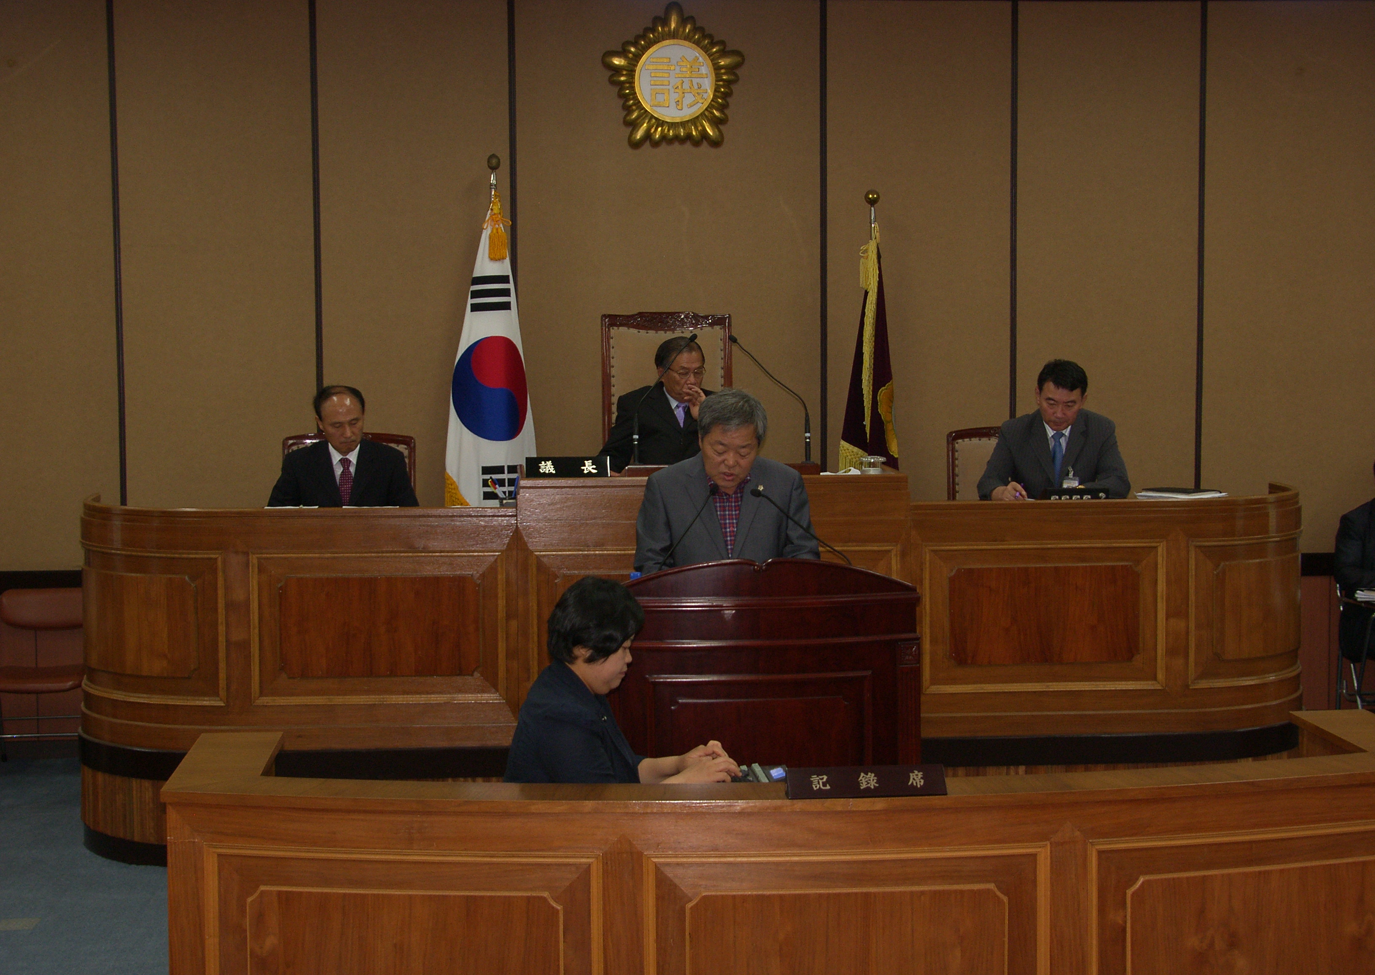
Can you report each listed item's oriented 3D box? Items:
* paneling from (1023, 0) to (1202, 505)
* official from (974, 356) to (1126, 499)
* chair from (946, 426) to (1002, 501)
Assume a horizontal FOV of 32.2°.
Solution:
[{"bbox_3d":[1.699,-0.838,9.614,0.750,2.210,0.050,-1,5,-5],"label":"paneling"},{"bbox_3d":[1.288,0.209,8.444,0.530,1.295,0.750,-1,5,-5],"label":"official"},{"bbox_3d":[1.192,0.311,8.653,0.580,1.060,0.620,-1,5,-5],"label":"chair"}]

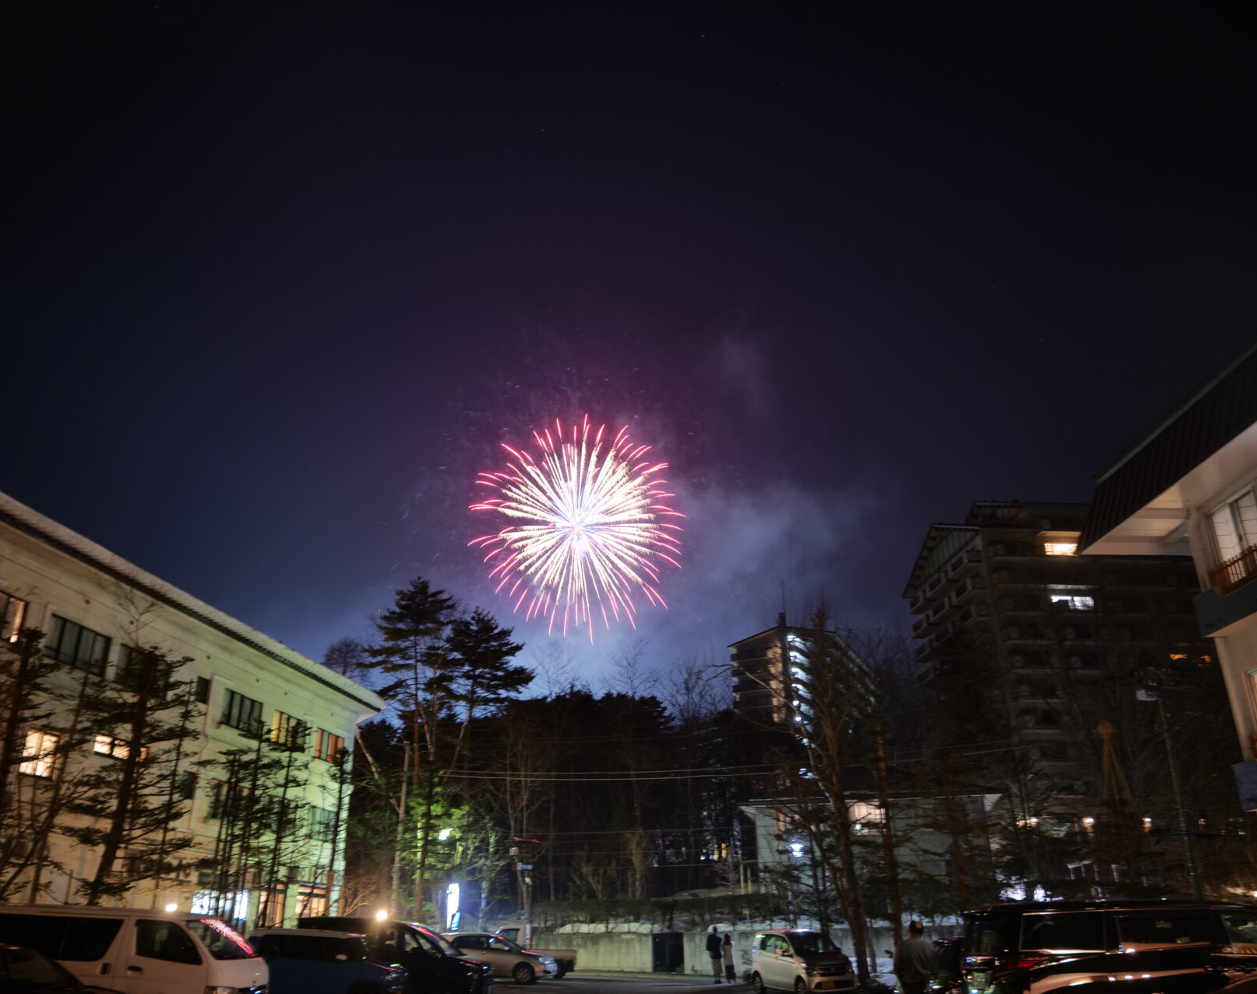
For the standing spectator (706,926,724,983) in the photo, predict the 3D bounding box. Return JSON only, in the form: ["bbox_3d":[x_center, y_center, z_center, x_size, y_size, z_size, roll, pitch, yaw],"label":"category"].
[{"bbox_3d":[2.929,15.504,33.642,0.520,1.740,0.340,0,-23,0],"label":"standing spectator"}]

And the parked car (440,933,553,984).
[{"bbox_3d":[-4.593,16.340,35.223,4.300,1.560,1.740,-5,-24,11],"label":"parked car"}]

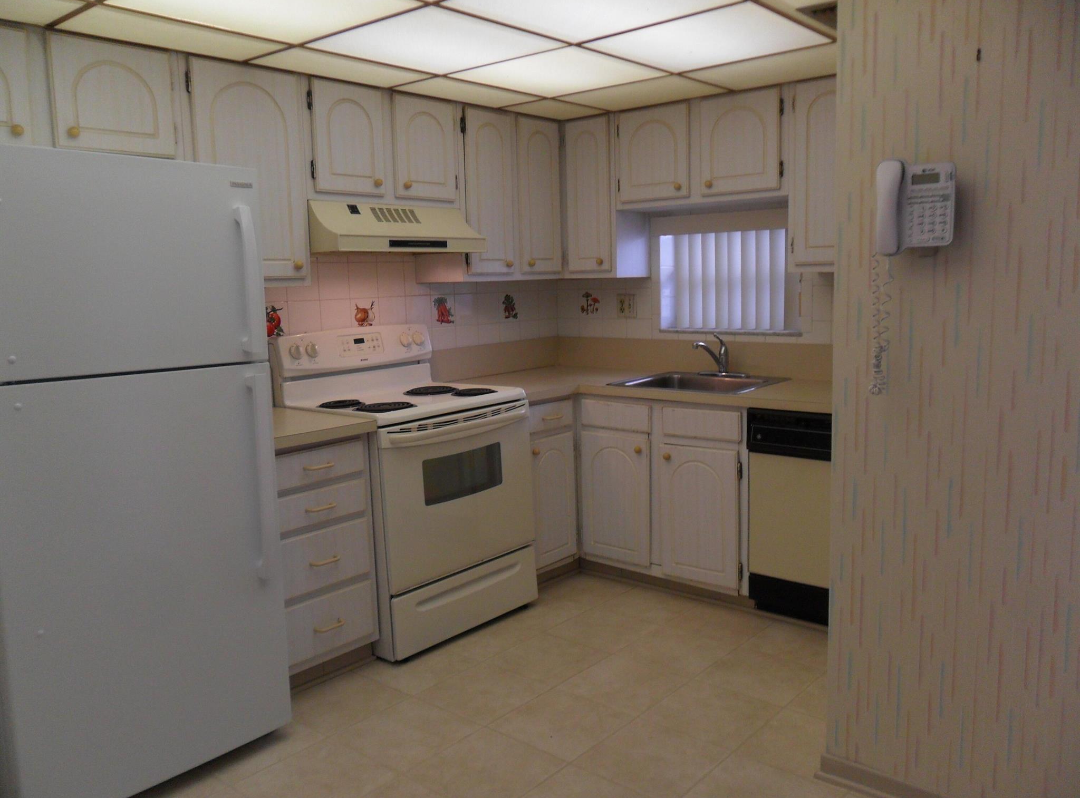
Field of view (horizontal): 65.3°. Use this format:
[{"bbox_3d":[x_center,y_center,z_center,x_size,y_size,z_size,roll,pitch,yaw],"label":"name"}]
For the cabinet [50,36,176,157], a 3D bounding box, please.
[{"bbox_3d":[-1.339,-0.880,2.534,0.295,0.340,0.360,5,11,40],"label":"cabinet"}]

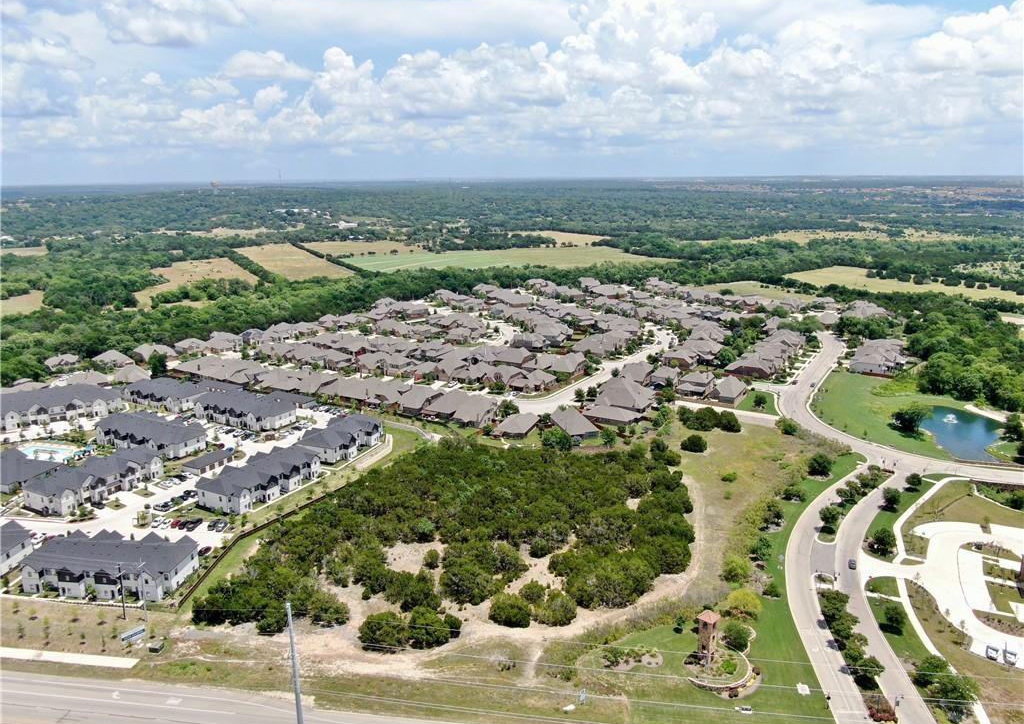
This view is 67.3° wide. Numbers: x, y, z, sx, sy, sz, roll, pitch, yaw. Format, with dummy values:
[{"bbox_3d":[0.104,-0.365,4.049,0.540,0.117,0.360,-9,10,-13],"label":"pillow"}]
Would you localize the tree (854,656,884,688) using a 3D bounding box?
[{"bbox_3d":[69.090,59.030,148.640,5.700,6.200,5.700,-1,14,0],"label":"tree"}]

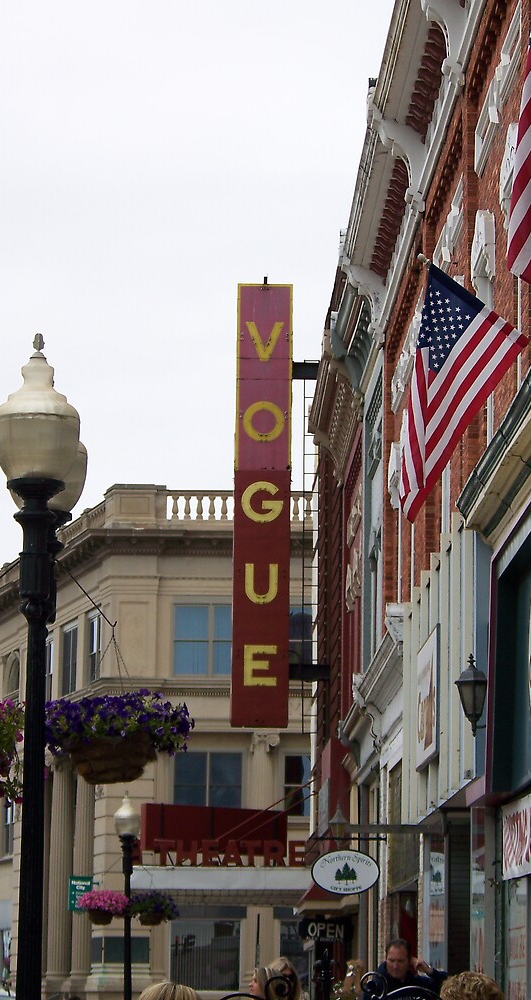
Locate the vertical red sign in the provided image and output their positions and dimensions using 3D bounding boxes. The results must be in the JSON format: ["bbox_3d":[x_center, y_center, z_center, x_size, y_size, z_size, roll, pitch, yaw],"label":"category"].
[{"bbox_3d":[-0.065,0.082,60.500,1.080,8.950,0.400,1,-9,-1],"label":"vertical red sign"}]

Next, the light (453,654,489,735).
[{"bbox_3d":[1.886,1.733,26.878,0.420,0.735,0.320,1,-9,-1],"label":"light"}]

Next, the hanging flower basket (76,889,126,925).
[{"bbox_3d":[-2.734,6.834,50.971,0.840,0.600,0.840,1,-9,-1],"label":"hanging flower basket"}]

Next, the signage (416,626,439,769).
[{"bbox_3d":[1.855,2.297,34.775,0.060,1.380,2.600,1,-9,-1],"label":"signage"}]

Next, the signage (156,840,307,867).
[{"bbox_3d":[-0.672,6.638,57.112,2.950,0.520,0.150,-1,-9,10],"label":"signage"}]

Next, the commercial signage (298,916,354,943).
[{"bbox_3d":[0.975,6.857,48.508,0.900,0.430,0.060,1,-9,-1],"label":"commercial signage"}]

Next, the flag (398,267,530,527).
[{"bbox_3d":[1.387,-0.740,21.242,0.900,1.780,0.350,1,-9,-1],"label":"flag"}]

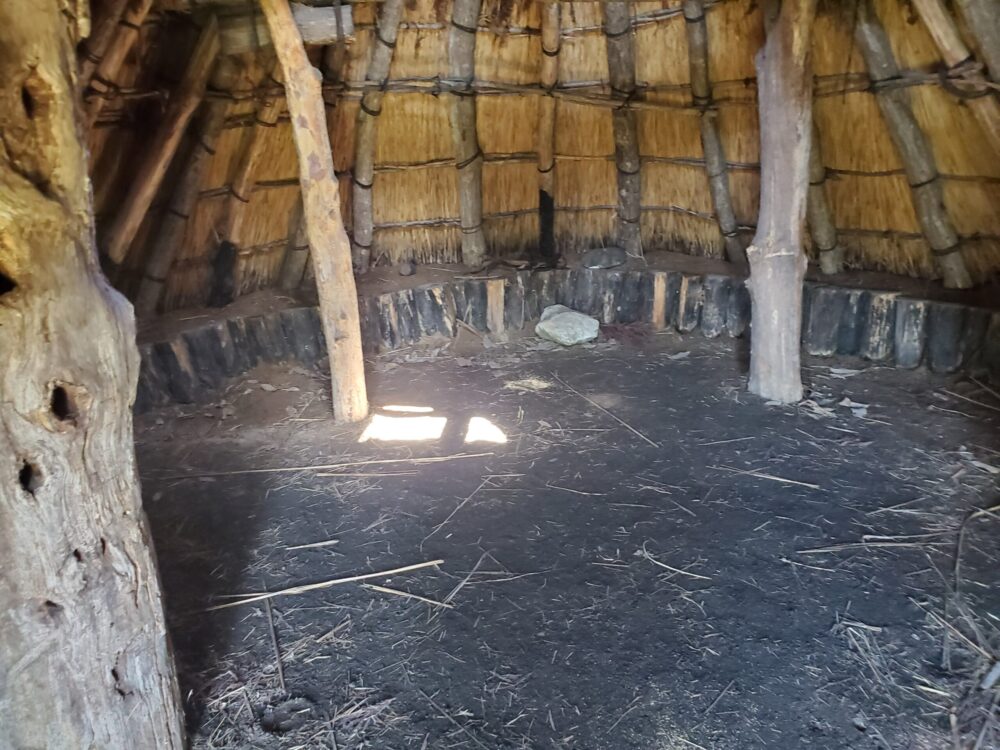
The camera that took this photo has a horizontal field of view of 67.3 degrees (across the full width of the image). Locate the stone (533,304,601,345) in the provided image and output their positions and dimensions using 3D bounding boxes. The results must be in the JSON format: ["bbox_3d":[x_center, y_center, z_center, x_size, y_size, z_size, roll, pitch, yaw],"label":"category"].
[{"bbox_3d":[0.403,-0.324,4.554,0.380,0.200,0.280,-1,20,8],"label":"stone"}]

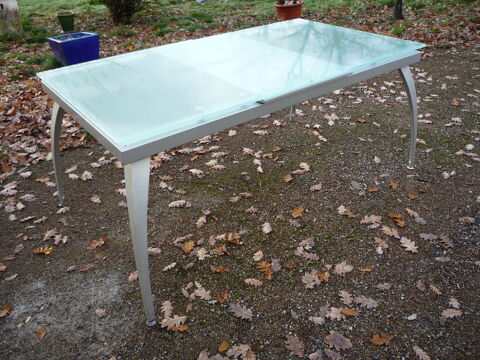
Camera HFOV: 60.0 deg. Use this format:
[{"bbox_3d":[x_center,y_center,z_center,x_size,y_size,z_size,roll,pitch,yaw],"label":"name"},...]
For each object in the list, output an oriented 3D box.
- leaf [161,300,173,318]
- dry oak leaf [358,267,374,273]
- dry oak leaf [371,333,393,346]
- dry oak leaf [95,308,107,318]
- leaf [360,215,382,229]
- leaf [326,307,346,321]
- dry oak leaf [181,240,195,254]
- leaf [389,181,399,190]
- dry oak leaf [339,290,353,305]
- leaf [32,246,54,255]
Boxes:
[{"bbox_3d":[-0.305,0.536,1.722,0.045,0.016,0.093,-4,33,-5],"label":"leaf"},{"bbox_3d":[0.581,0.409,1.905,0.068,0.020,0.035,0,32,1],"label":"dry oak leaf"},{"bbox_3d":[0.543,0.611,1.593,0.088,0.018,0.050,-7,32,-10],"label":"dry oak leaf"},{"bbox_3d":[-0.558,0.533,1.681,0.053,0.015,0.032,12,35,20],"label":"dry oak leaf"},{"bbox_3d":[0.695,0.212,2.203,0.115,0.020,0.092,-1,32,0],"label":"leaf"},{"bbox_3d":[0.393,0.545,1.695,0.077,0.020,0.062,2,32,4],"label":"leaf"},{"bbox_3d":[-0.258,0.333,2.063,0.056,0.020,0.088,7,33,12],"label":"dry oak leaf"},{"bbox_3d":[0.894,0.029,2.415,0.046,0.020,0.064,8,34,15],"label":"leaf"},{"bbox_3d":[0.451,0.498,1.767,0.055,0.020,0.077,-10,34,-15],"label":"dry oak leaf"},{"bbox_3d":[-0.971,0.349,2.058,0.108,0.022,0.045,-1,32,0],"label":"leaf"}]

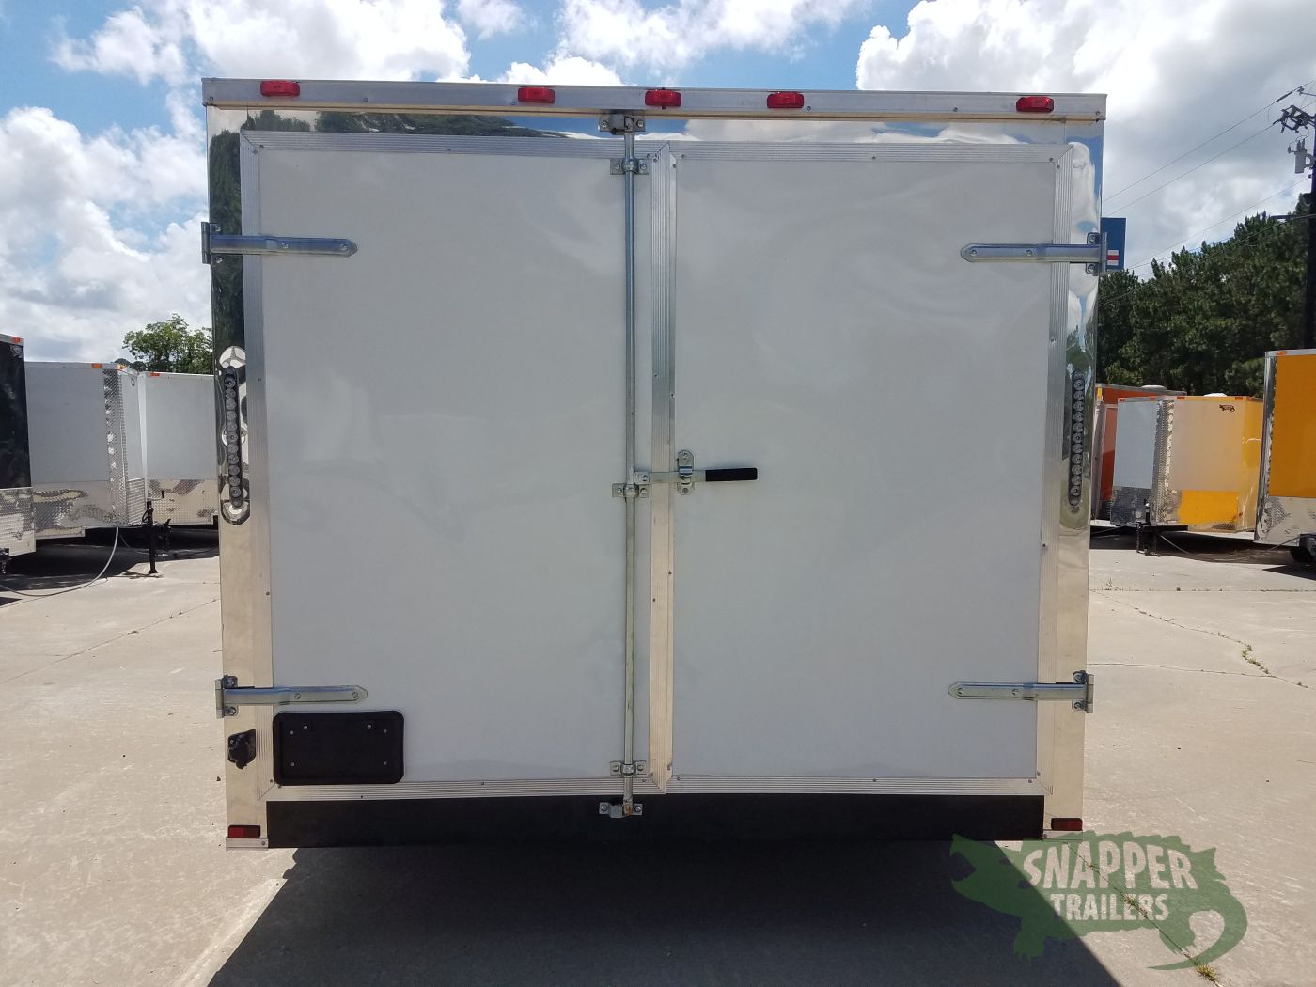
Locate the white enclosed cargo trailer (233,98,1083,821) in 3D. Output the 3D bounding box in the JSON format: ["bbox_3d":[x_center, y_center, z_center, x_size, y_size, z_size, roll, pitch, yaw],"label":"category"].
[{"bbox_3d":[-0.090,-0.059,5.922,2.590,2.606,6.000,0,4,-2],"label":"white enclosed cargo trailer"}]

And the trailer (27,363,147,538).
[{"bbox_3d":[-8.507,-0.452,13.331,4.900,2.421,2.100,2,4,31],"label":"trailer"}]

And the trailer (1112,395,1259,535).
[{"bbox_3d":[9.090,-0.417,16.051,4.600,2.184,1.950,-3,4,-40],"label":"trailer"}]

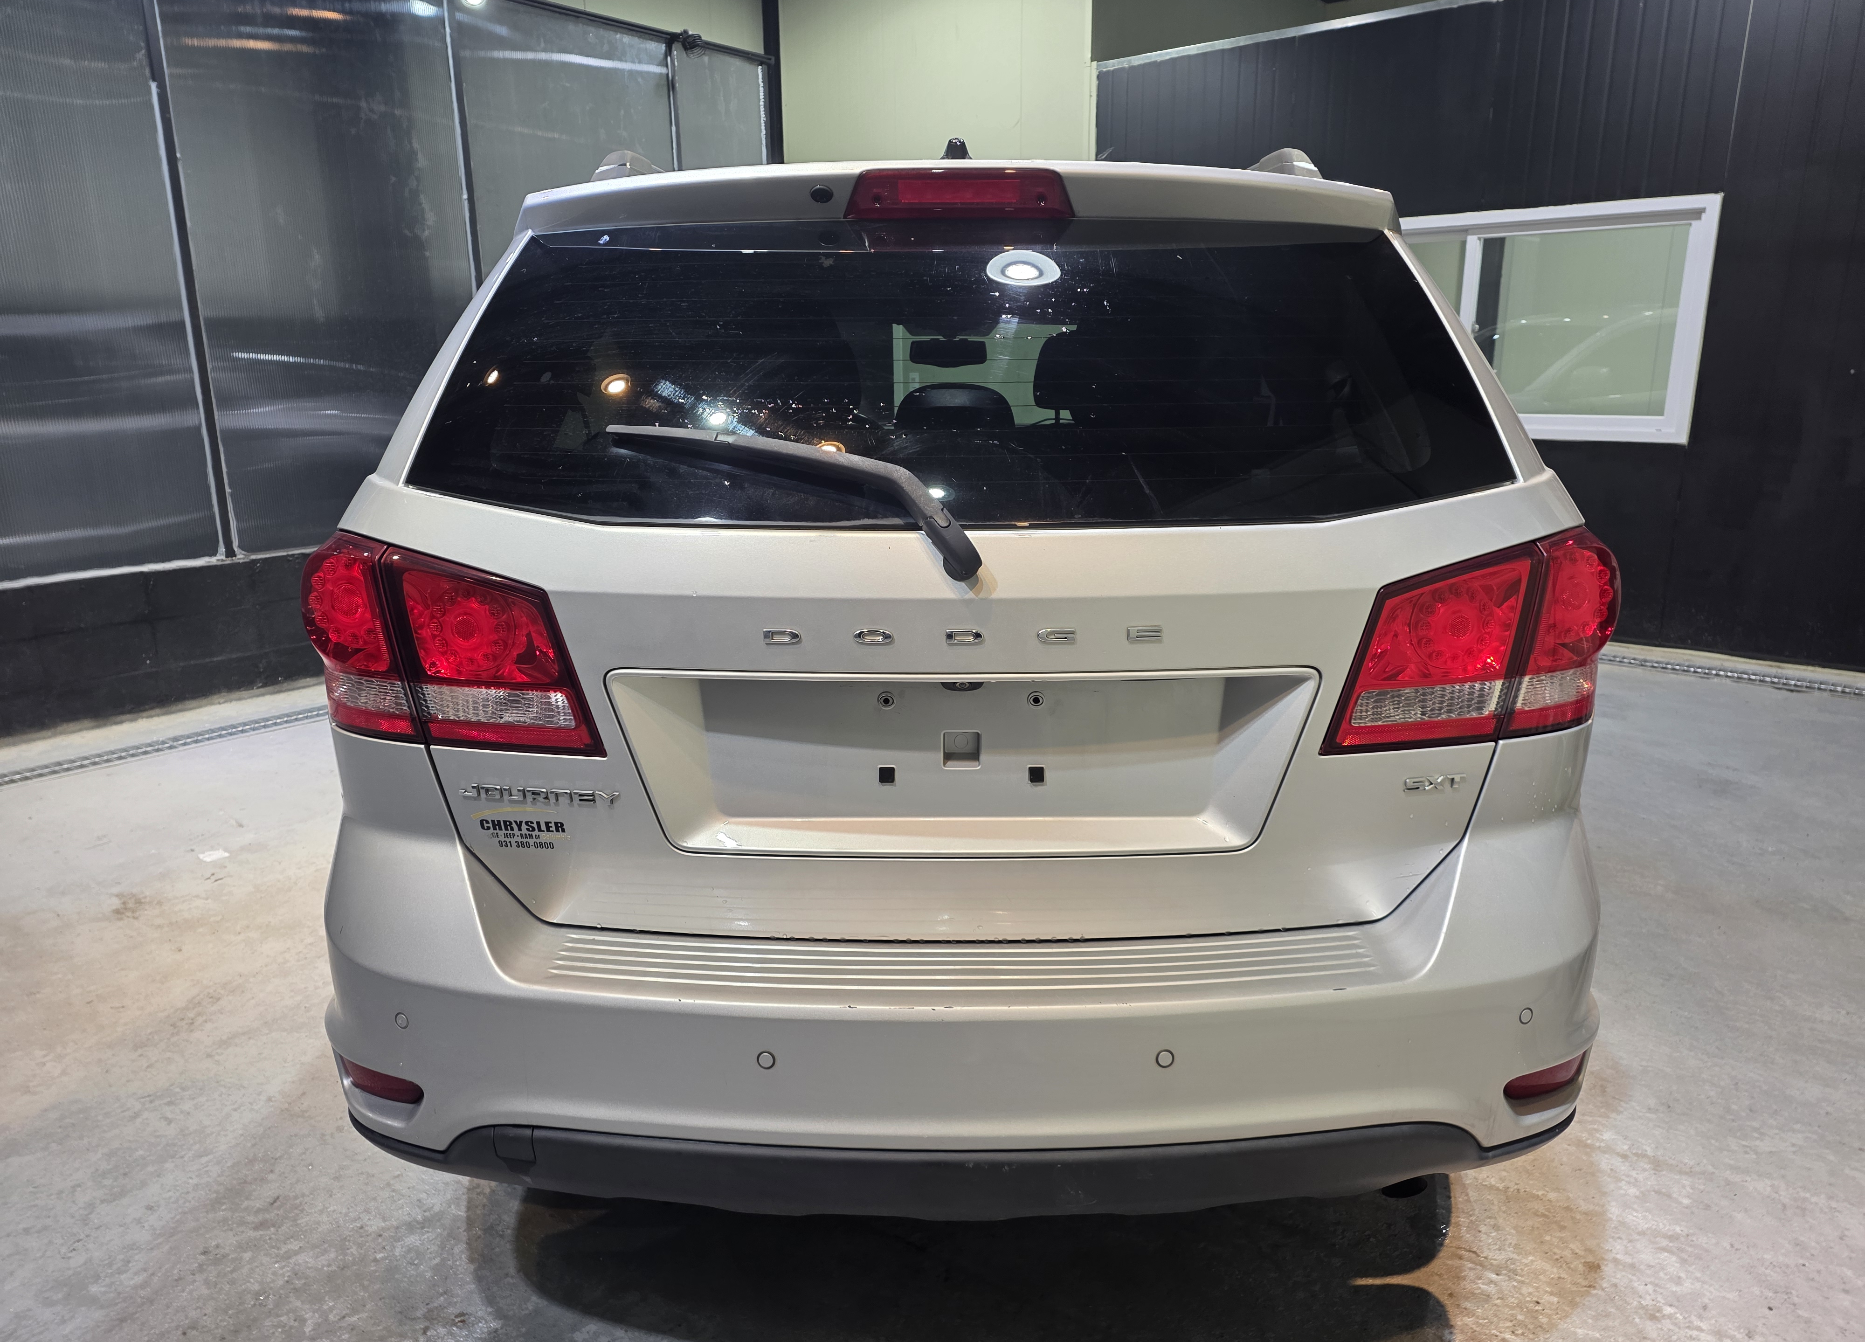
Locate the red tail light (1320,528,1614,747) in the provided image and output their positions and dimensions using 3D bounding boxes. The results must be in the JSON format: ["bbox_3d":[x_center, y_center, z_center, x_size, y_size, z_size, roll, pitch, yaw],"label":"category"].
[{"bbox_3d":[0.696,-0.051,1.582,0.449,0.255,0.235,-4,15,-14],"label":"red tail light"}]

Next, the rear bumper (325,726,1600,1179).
[{"bbox_3d":[0.039,0.358,1.670,1.775,0.592,0.510,0,14,0],"label":"rear bumper"}]

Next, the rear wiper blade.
[{"bbox_3d":[-0.167,-0.206,1.458,0.476,0.112,0.071,13,-10,2],"label":"rear wiper blade"}]

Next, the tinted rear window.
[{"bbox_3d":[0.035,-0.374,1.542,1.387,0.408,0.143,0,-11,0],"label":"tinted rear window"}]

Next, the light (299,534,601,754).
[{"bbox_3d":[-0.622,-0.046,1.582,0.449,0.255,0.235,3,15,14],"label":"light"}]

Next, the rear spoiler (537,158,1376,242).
[{"bbox_3d":[0.033,-0.608,1.613,1.163,0.102,0.265,0,14,0],"label":"rear spoiler"}]

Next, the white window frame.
[{"bbox_3d":[2.659,-1.697,6.117,2.020,1.070,0.120,11,18,37],"label":"white window frame"}]

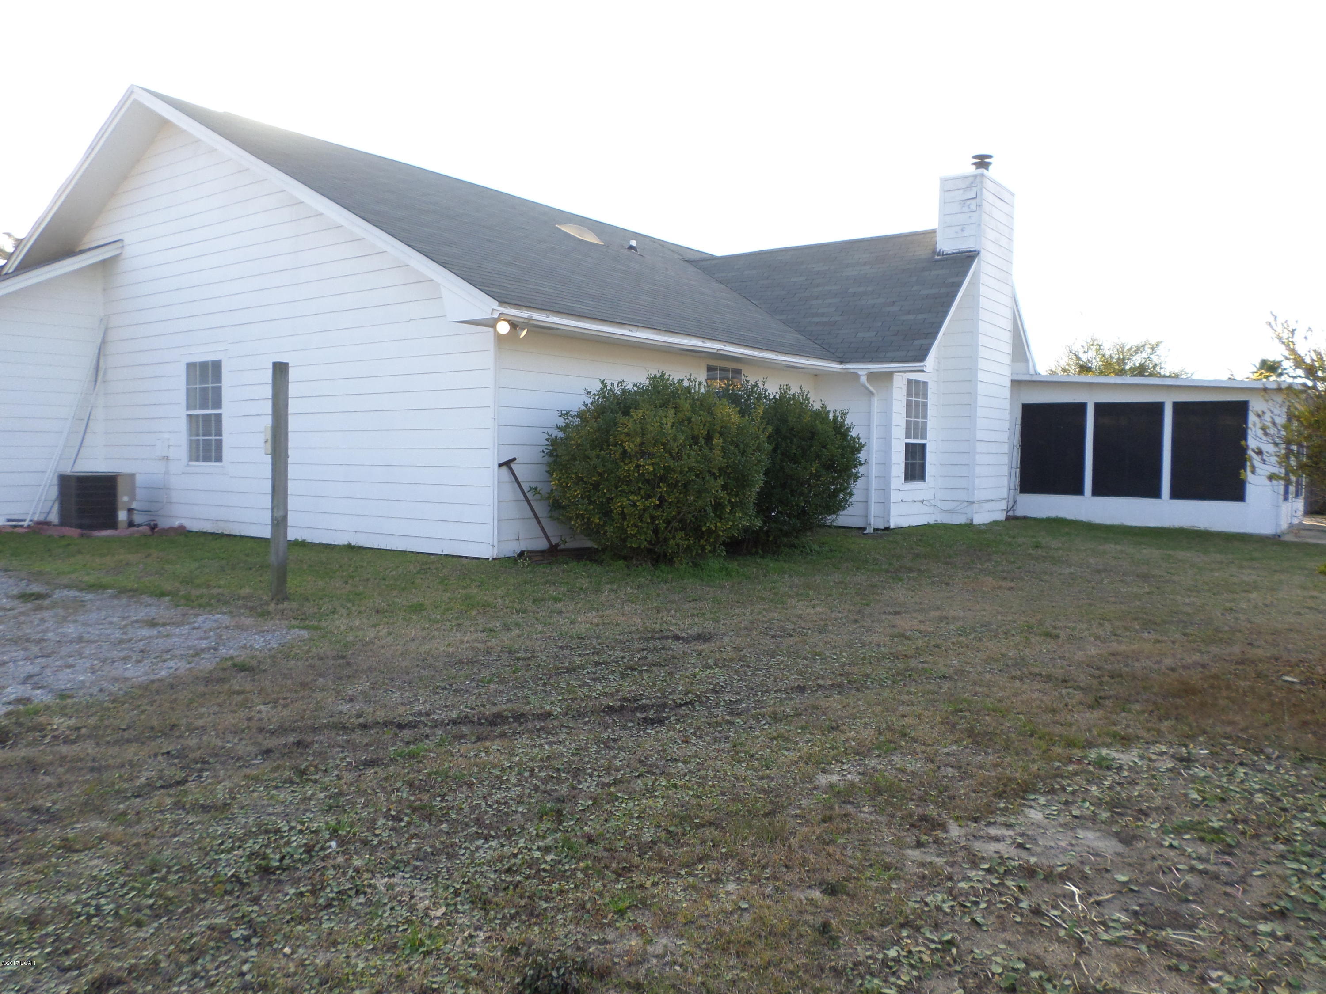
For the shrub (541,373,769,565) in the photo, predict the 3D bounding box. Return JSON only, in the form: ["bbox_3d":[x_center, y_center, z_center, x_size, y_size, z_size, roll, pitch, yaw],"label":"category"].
[{"bbox_3d":[-0.074,-0.301,9.973,2.250,1.950,2.300,0,3,0],"label":"shrub"}]

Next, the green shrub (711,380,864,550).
[{"bbox_3d":[1.468,-0.403,11.743,1.950,2.020,2.000,0,3,0],"label":"green shrub"}]

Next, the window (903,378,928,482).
[{"bbox_3d":[4.100,-1.062,15.479,0.100,1.640,0.955,2,3,36],"label":"window"}]

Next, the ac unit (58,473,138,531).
[{"bbox_3d":[-7.446,0.057,12.599,0.690,0.735,0.690,2,3,36],"label":"ac unit"}]

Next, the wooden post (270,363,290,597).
[{"bbox_3d":[-2.948,-0.110,7.359,0.093,1.848,0.093,3,3,36],"label":"wooden post"}]

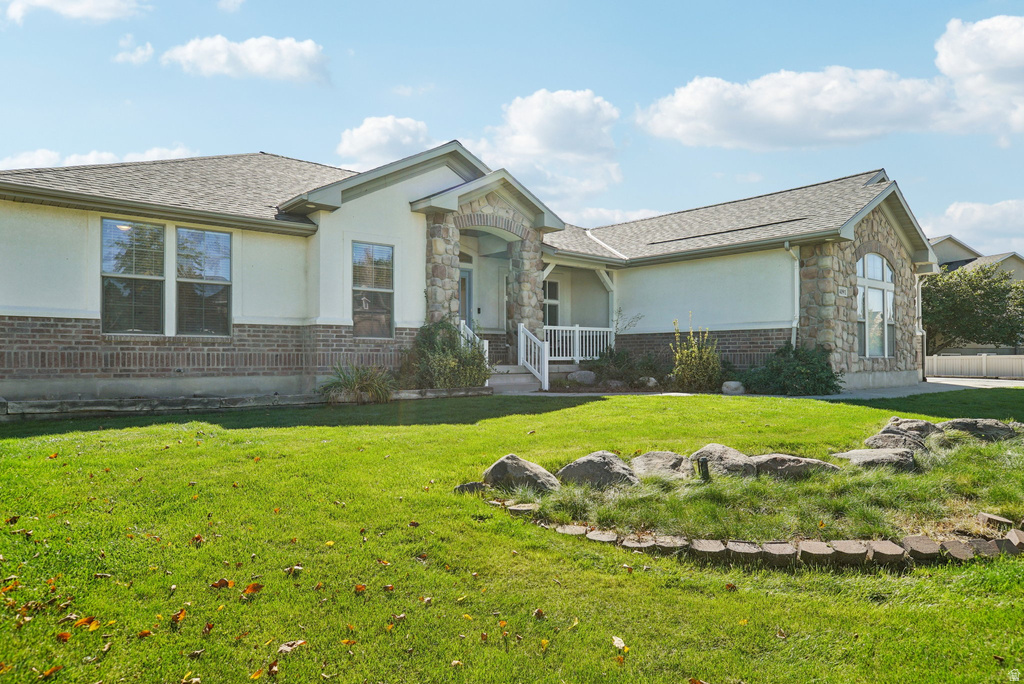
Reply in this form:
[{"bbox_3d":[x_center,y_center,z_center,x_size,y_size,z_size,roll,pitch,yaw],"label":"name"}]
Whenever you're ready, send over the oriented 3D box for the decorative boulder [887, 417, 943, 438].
[{"bbox_3d":[5.380,1.156,8.750,0.680,0.300,0.550,0,-1,17],"label":"decorative boulder"}]

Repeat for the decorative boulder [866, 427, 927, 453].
[{"bbox_3d":[4.804,1.234,8.200,0.700,0.310,0.560,0,-1,17],"label":"decorative boulder"}]

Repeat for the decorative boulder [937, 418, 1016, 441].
[{"bbox_3d":[6.244,1.190,8.800,0.950,0.310,0.620,0,-1,6],"label":"decorative boulder"}]

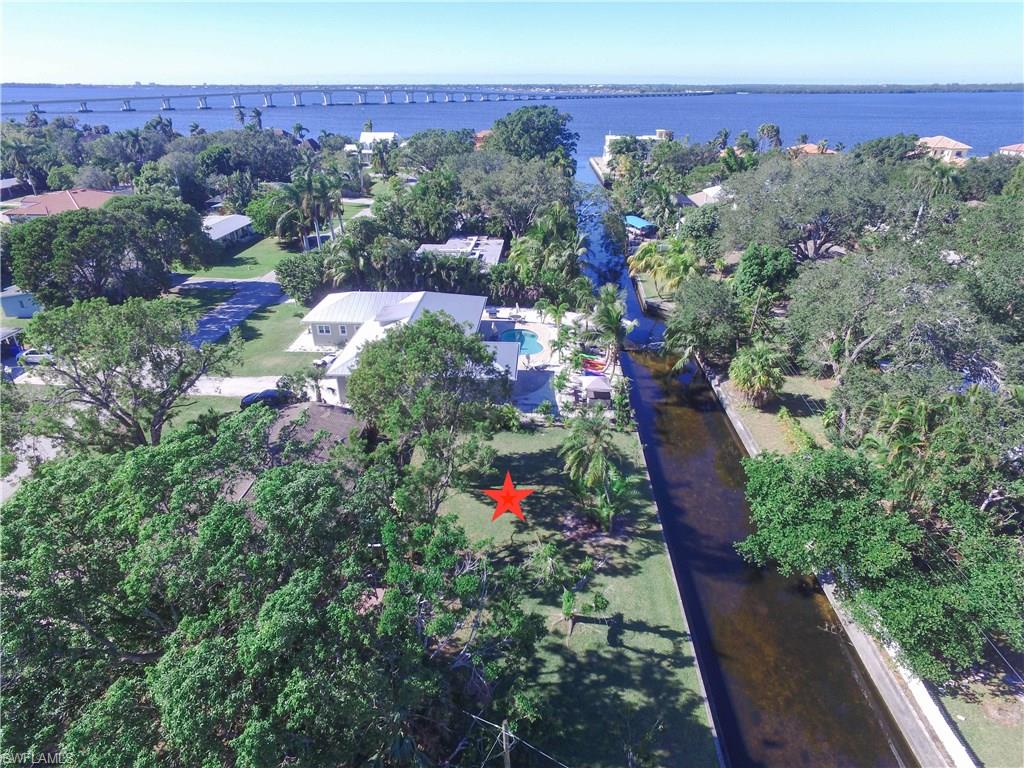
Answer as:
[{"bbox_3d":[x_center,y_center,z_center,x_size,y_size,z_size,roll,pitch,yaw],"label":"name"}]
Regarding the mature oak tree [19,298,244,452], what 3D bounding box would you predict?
[{"bbox_3d":[-29.200,-0.233,45.705,15.500,11.800,14.500,0,27,0],"label":"mature oak tree"}]

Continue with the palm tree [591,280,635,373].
[{"bbox_3d":[9.900,-5.361,58.807,4.800,9.000,4.800,0,27,0],"label":"palm tree"}]

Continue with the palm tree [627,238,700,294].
[{"bbox_3d":[20.300,-15.507,80.707,8.900,7.700,8.400,1,27,3],"label":"palm tree"}]

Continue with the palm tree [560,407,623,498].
[{"bbox_3d":[5.400,5.238,40.435,4.300,7.100,4.300,1,27,3],"label":"palm tree"}]

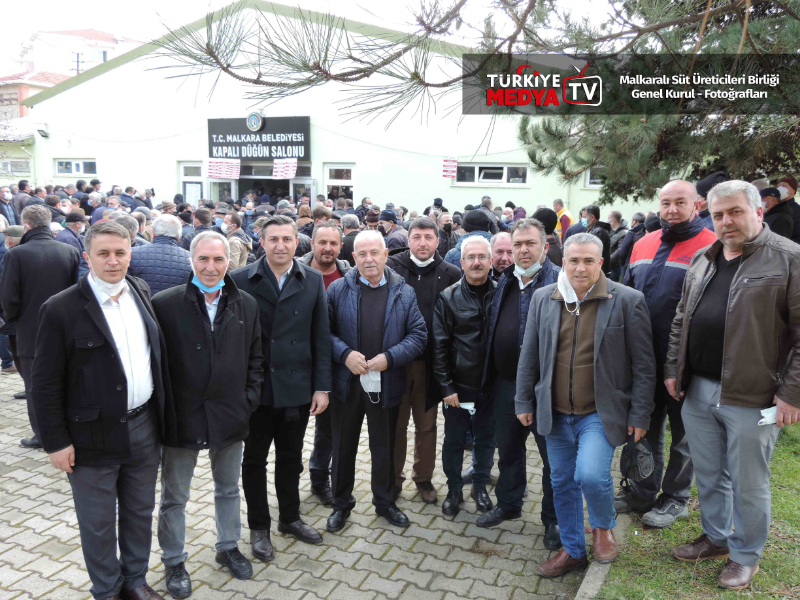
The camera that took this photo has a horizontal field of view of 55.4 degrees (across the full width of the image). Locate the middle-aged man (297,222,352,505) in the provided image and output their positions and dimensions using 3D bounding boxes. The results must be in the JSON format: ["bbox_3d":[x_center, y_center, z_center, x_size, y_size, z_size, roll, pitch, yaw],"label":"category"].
[{"bbox_3d":[-0.444,0.381,4.736,0.520,1.725,0.340,0,10,-3],"label":"middle-aged man"}]

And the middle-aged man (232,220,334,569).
[{"bbox_3d":[-0.618,0.448,3.911,0.530,1.764,0.380,-1,10,-11],"label":"middle-aged man"}]

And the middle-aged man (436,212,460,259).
[{"bbox_3d":[0.526,-0.156,8.943,0.520,1.720,0.320,-3,10,-20],"label":"middle-aged man"}]

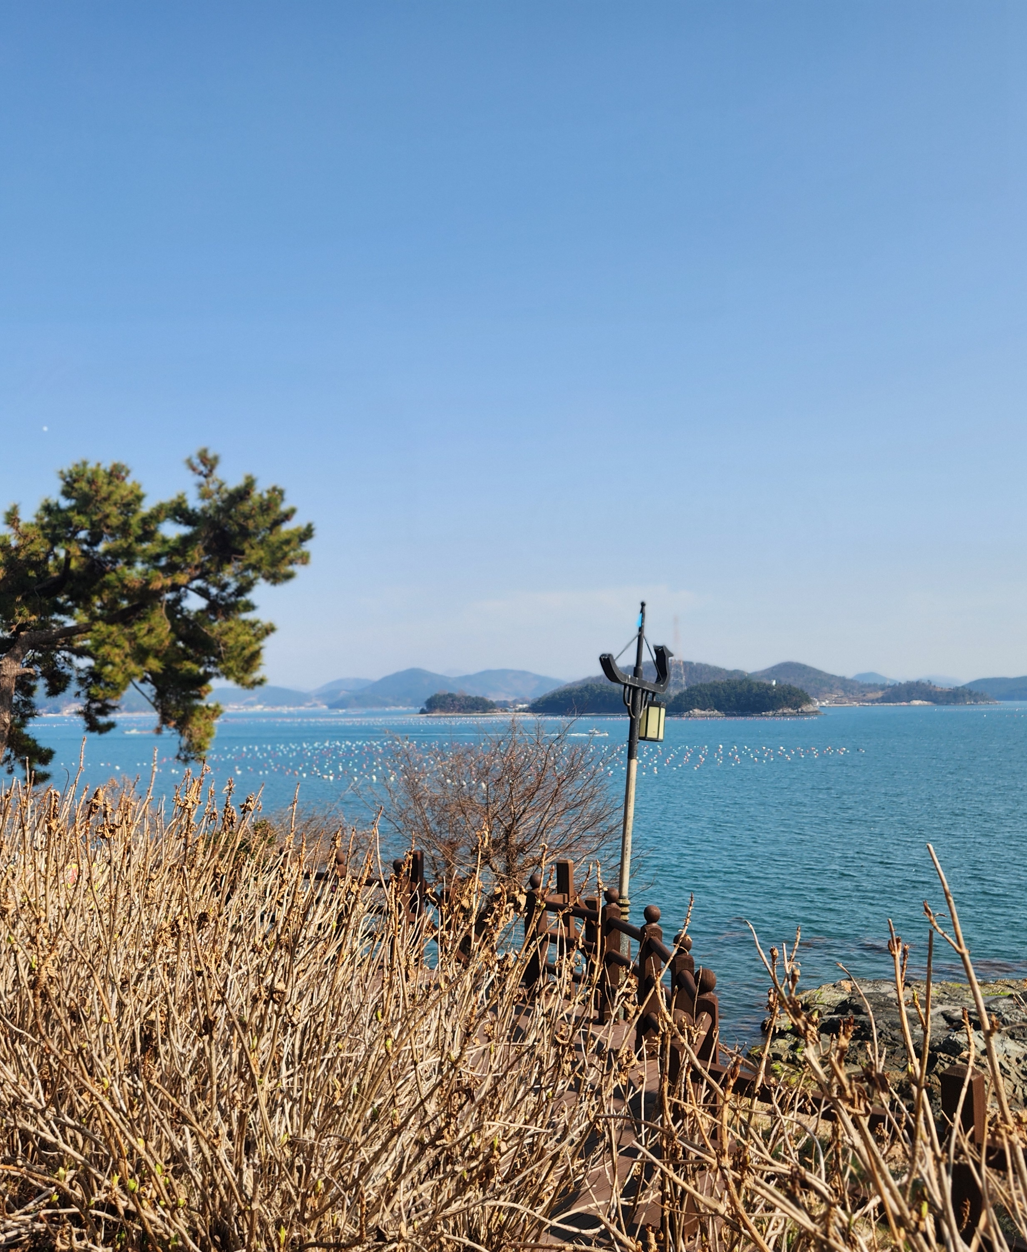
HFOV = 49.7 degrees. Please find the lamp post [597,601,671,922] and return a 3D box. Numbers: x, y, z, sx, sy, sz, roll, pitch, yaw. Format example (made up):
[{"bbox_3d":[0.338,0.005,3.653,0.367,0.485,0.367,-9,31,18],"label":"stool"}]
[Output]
[{"bbox_3d":[1.100,1.800,10.800,0.300,4.100,0.900,0,-5,41],"label":"lamp post"}]

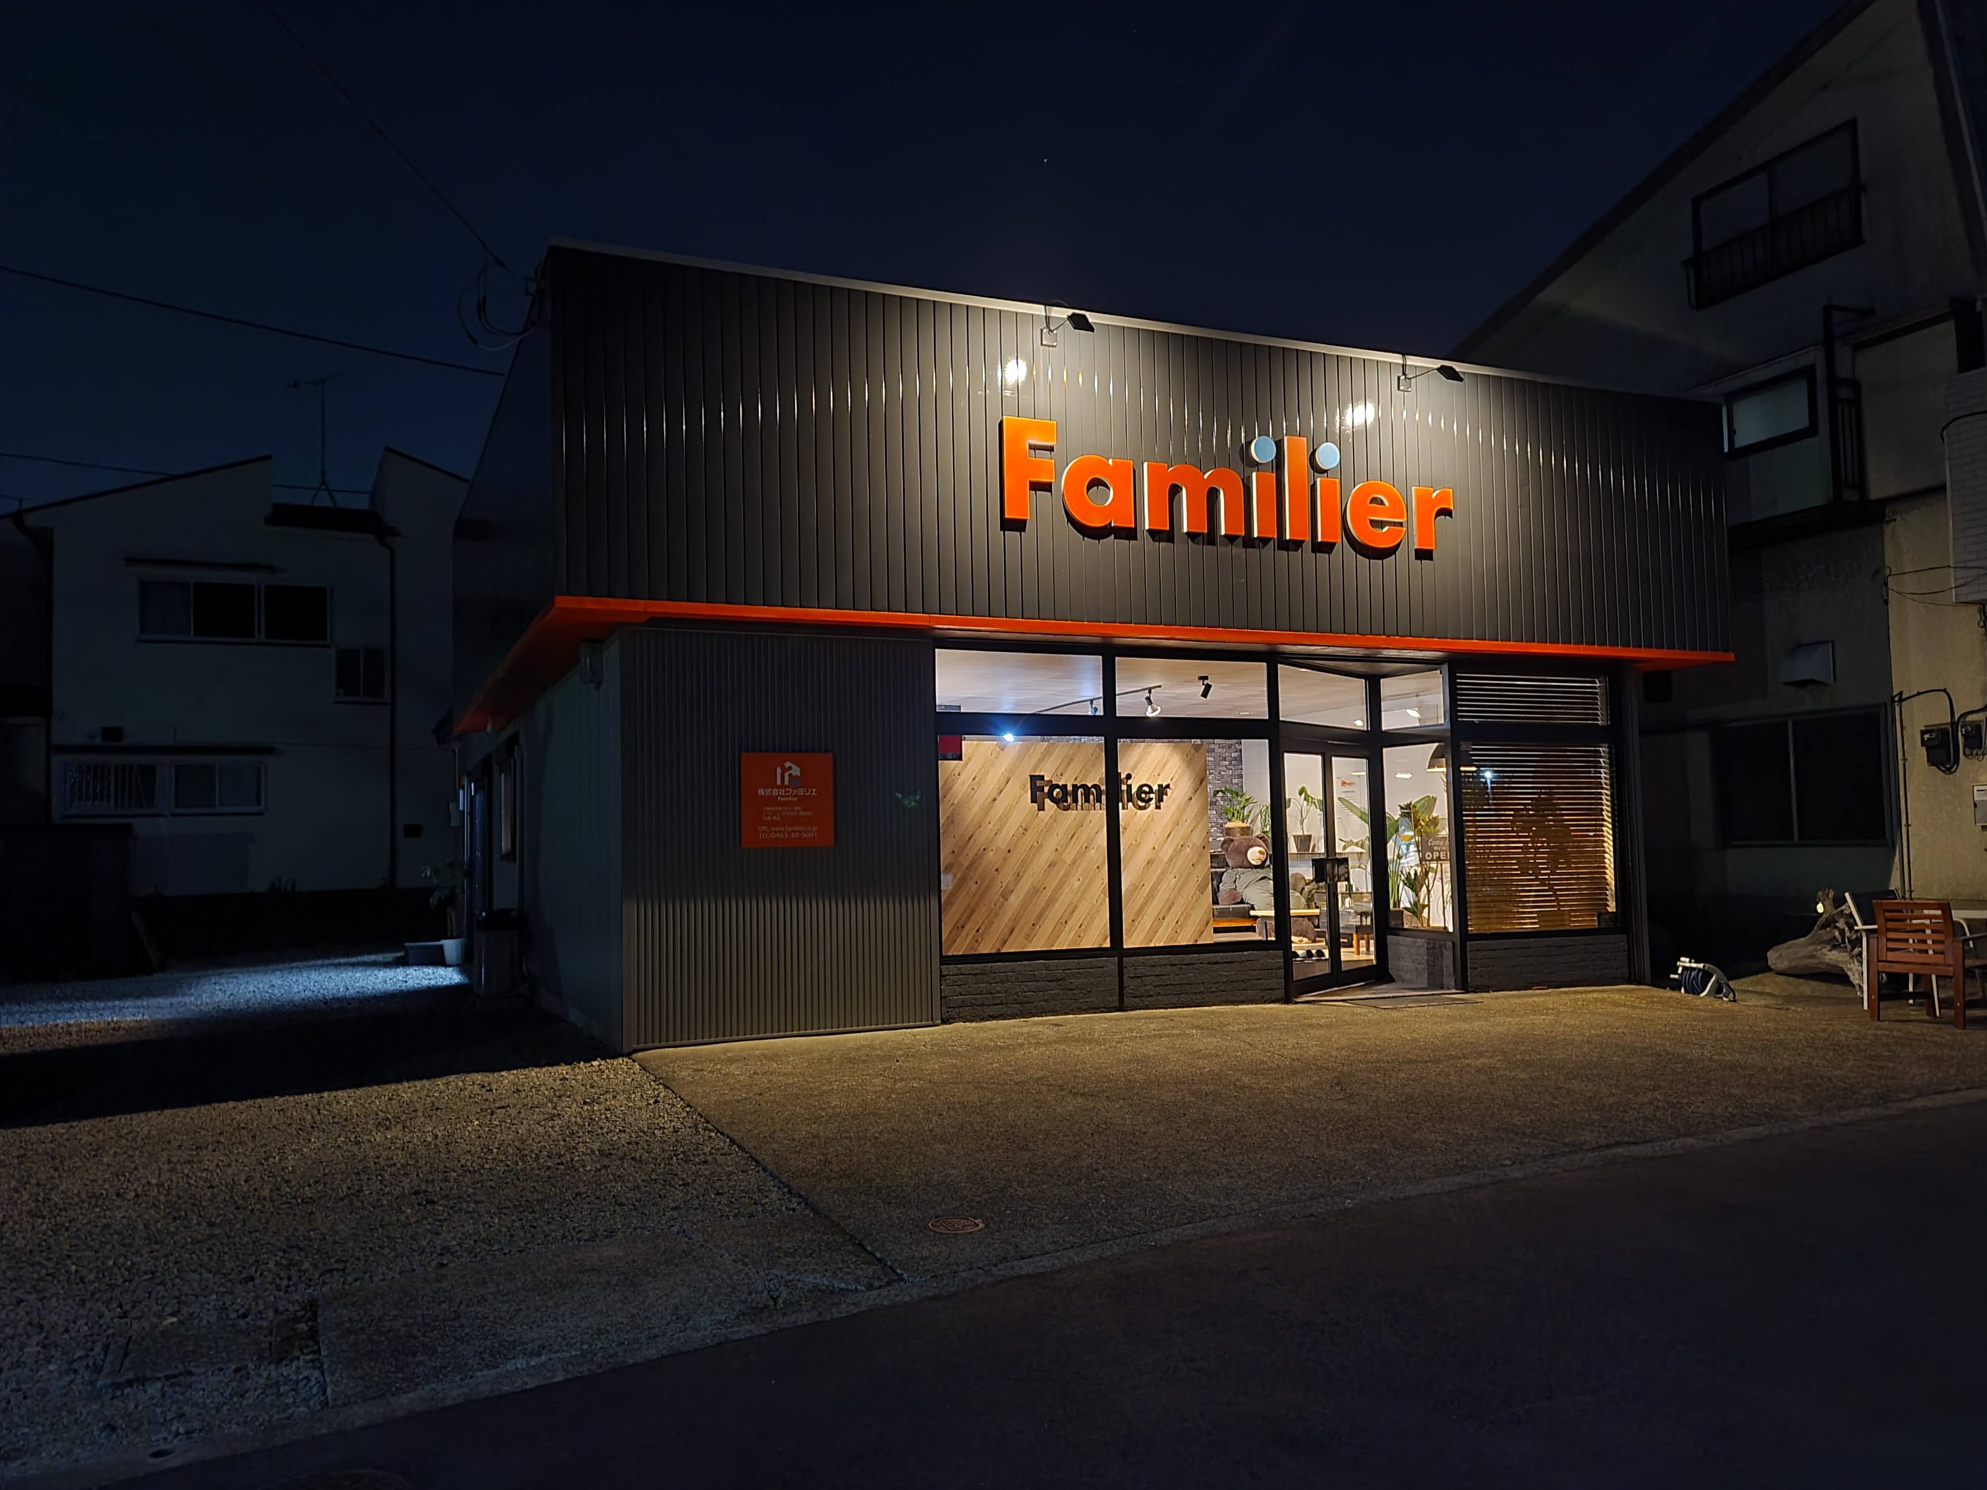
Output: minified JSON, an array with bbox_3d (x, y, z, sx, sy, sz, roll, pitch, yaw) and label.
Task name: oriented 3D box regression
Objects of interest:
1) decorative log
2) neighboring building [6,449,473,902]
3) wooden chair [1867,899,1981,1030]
[{"bbox_3d":[6.637,1.586,11.500,0.920,0.780,0.680,-3,-4,30],"label":"decorative log"},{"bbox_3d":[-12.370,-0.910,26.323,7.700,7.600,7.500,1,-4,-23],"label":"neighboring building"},{"bbox_3d":[6.153,1.397,9.299,0.630,0.810,0.620,0,-4,-22],"label":"wooden chair"}]

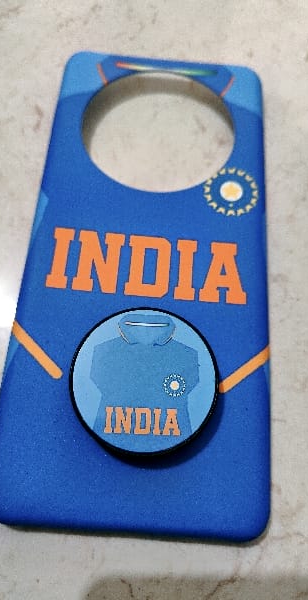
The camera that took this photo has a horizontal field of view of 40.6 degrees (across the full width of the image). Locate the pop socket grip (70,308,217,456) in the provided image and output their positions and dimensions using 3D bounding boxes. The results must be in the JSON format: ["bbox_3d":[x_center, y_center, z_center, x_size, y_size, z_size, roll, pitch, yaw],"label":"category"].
[{"bbox_3d":[-0.003,0.023,0.117,0.040,0.010,0.040,5,71,-1],"label":"pop socket grip"}]

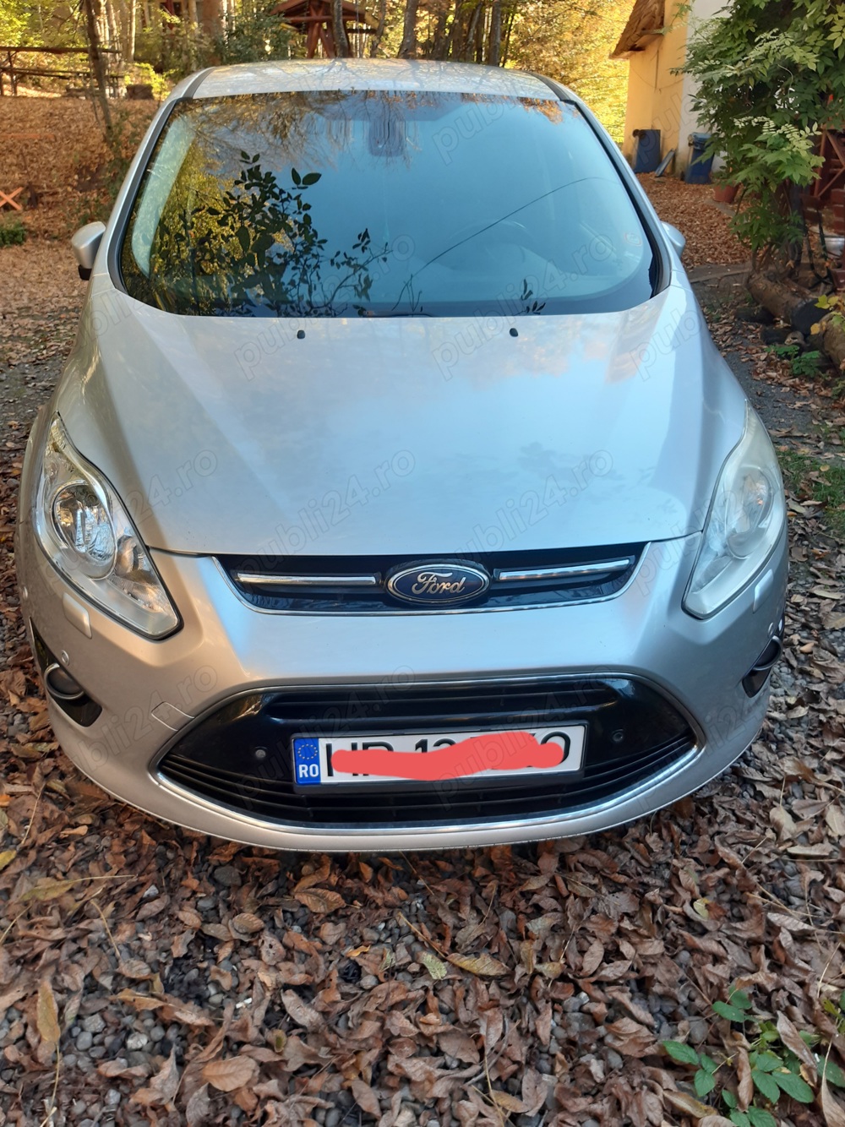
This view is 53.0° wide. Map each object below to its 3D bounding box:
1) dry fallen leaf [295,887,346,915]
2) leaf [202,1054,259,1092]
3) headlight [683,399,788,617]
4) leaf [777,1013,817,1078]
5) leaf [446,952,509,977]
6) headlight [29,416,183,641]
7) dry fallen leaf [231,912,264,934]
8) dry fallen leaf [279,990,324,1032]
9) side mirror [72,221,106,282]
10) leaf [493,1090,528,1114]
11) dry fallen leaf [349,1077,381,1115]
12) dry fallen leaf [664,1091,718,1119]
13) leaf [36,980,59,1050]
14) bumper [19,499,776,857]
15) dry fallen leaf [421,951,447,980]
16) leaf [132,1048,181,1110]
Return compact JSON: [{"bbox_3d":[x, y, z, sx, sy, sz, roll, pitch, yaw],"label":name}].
[{"bbox_3d":[-0.210,0.694,1.742,0.106,0.017,0.053,8,28,14],"label":"dry fallen leaf"},{"bbox_3d":[-0.321,0.860,1.423,0.091,0.016,0.051,-6,28,-12],"label":"leaf"},{"bbox_3d":[0.622,-0.130,1.735,0.350,0.260,0.540,-2,27,-5],"label":"headlight"},{"bbox_3d":[0.644,0.830,1.462,0.037,0.030,0.113,-6,29,-13],"label":"leaf"},{"bbox_3d":[0.106,0.759,1.609,0.112,0.022,0.047,15,31,24],"label":"leaf"},{"bbox_3d":[-0.613,-0.091,1.634,0.350,0.260,0.540,-2,27,-5],"label":"headlight"},{"bbox_3d":[-0.347,0.720,1.693,0.067,0.013,0.042,6,28,12],"label":"dry fallen leaf"},{"bbox_3d":[-0.220,0.798,1.513,0.100,0.025,0.037,22,35,34],"label":"dry fallen leaf"},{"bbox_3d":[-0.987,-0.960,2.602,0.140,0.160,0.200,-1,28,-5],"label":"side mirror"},{"bbox_3d":[0.143,0.881,1.383,0.062,0.012,0.022,16,31,27],"label":"leaf"},{"bbox_3d":[-0.092,0.878,1.389,0.077,0.015,0.028,23,35,37],"label":"dry fallen leaf"},{"bbox_3d":[0.437,0.885,1.384,0.092,0.022,0.032,15,31,25],"label":"dry fallen leaf"},{"bbox_3d":[-0.675,0.807,1.525,0.035,0.016,0.134,-13,30,-23],"label":"leaf"},{"bbox_3d":[0.012,0.177,1.714,1.740,0.560,0.570,-2,27,-5],"label":"bumper"},{"bbox_3d":[0.021,0.760,1.603,0.033,0.018,0.068,-15,32,-28],"label":"dry fallen leaf"},{"bbox_3d":[-0.421,0.855,1.400,0.062,0.040,0.092,13,30,21],"label":"leaf"}]

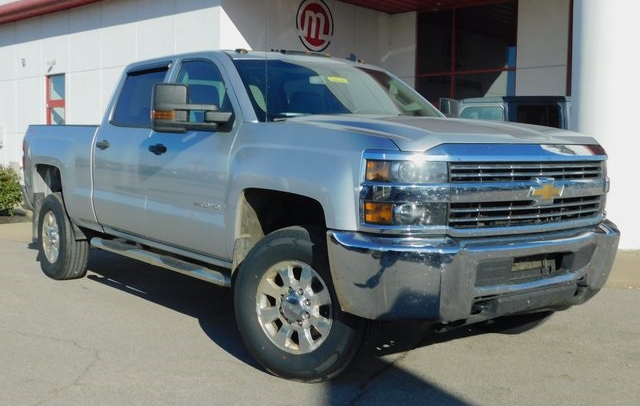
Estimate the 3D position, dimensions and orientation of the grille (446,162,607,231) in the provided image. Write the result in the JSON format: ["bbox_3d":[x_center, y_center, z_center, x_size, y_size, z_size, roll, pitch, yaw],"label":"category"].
[{"bbox_3d":[1.103,-0.047,3.772,1.230,0.350,0.160,-3,5,-36],"label":"grille"}]

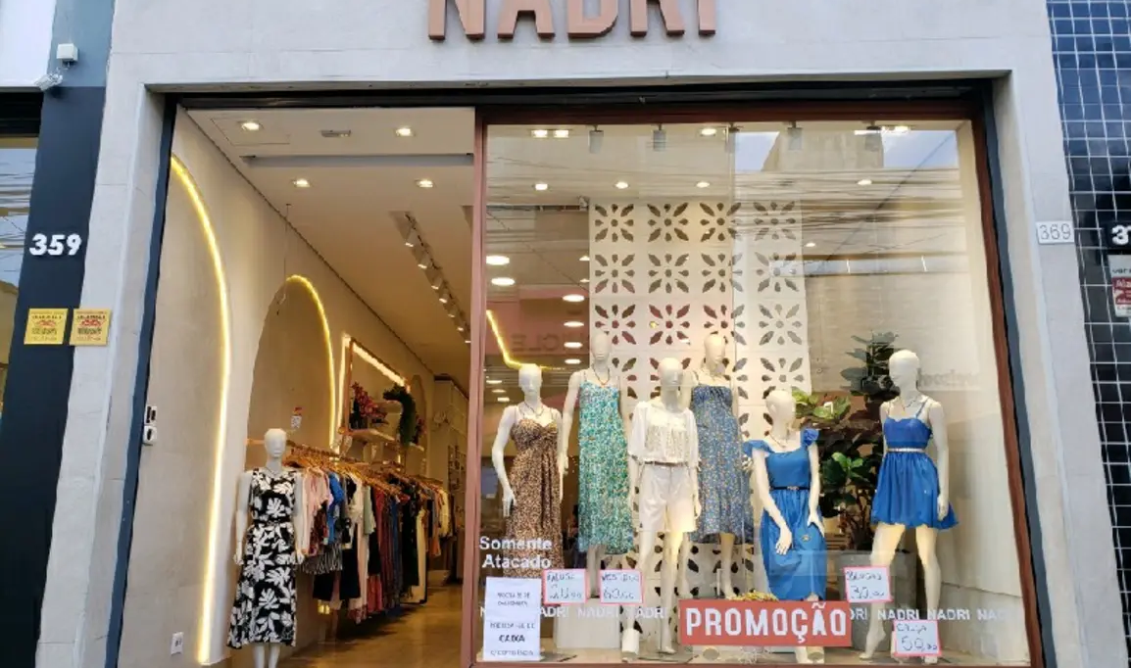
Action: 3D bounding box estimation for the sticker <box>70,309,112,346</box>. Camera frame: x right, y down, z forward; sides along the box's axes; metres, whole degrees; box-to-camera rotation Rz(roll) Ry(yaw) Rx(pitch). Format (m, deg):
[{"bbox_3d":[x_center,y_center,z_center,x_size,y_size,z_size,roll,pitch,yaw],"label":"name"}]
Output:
[{"bbox_3d":[-2.510,-0.037,4.484,0.200,0.194,0.008,0,-12,2],"label":"sticker"}]

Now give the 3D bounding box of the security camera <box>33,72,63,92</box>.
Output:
[{"bbox_3d":[-2.861,-1.391,4.702,0.135,0.066,0.066,-37,7,-29],"label":"security camera"}]

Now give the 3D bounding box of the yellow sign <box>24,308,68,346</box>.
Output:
[{"bbox_3d":[-2.715,-0.038,4.443,0.202,0.191,0.010,0,-12,1],"label":"yellow sign"}]

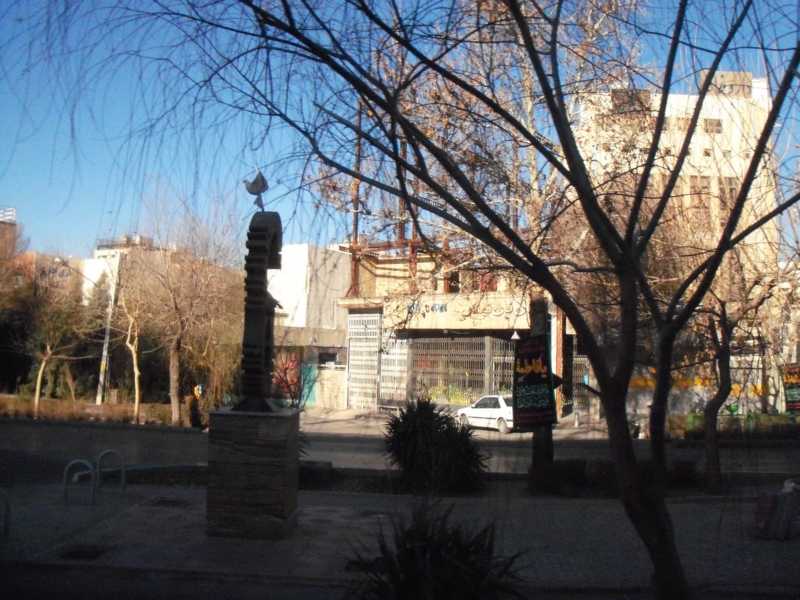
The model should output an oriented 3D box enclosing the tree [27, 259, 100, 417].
[{"bbox_3d":[-15.947,1.737,38.335,3.402,7.438,3.232,1,-5,0],"label":"tree"}]

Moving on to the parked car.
[{"bbox_3d":[3.980,4.520,32.400,1.610,1.450,3.950,4,-6,-33],"label":"parked car"}]

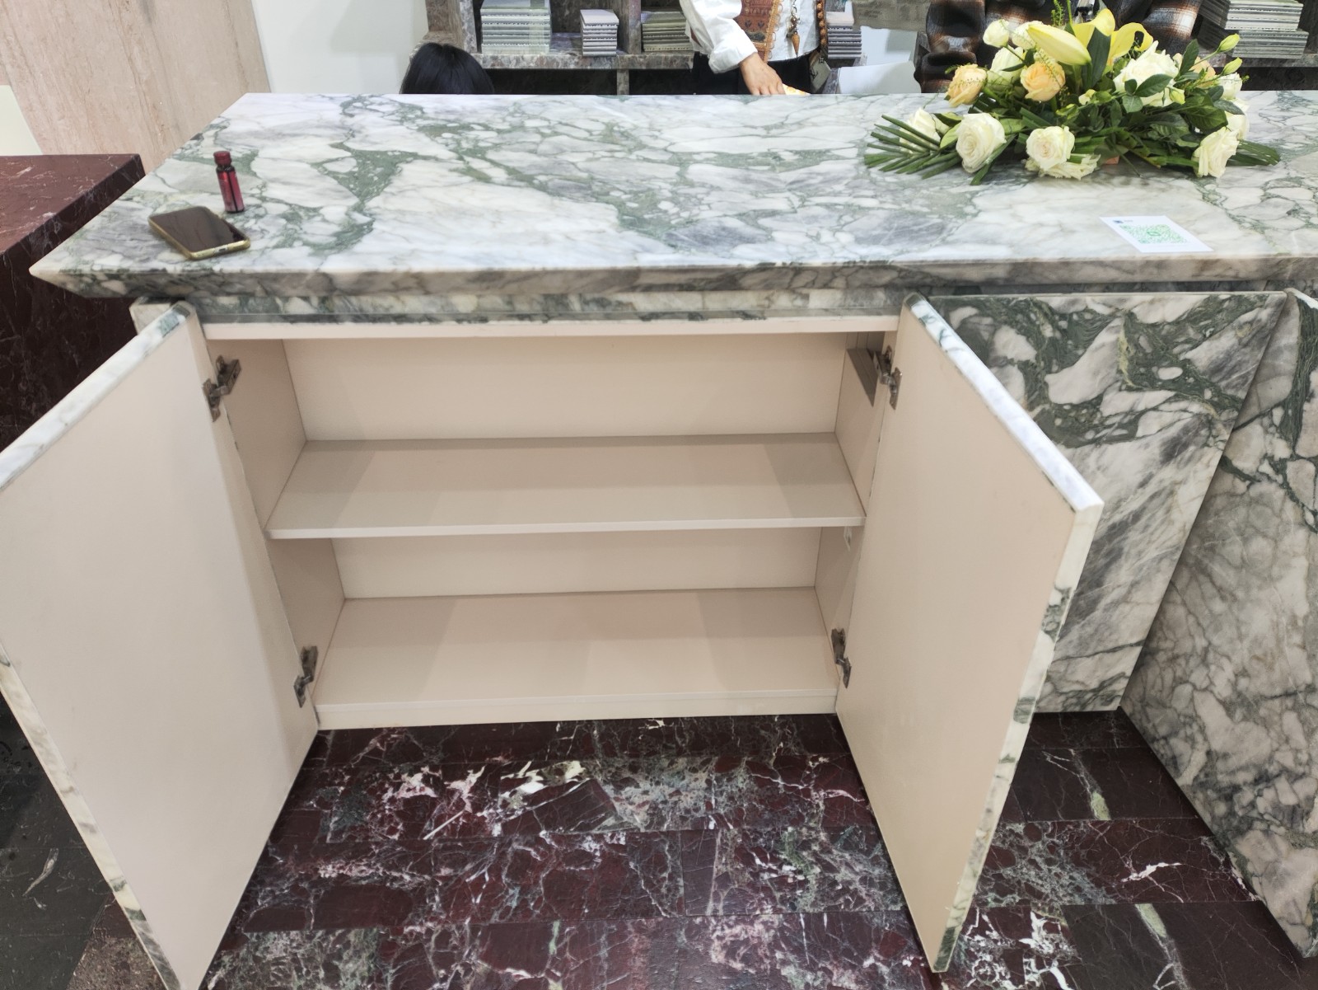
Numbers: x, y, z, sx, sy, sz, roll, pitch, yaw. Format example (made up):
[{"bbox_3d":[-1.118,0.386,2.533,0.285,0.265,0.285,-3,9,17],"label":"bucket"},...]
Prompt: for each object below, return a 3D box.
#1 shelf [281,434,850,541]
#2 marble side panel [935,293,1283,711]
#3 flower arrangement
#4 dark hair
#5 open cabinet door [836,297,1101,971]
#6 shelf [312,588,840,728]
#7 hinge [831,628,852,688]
[{"bbox_3d":[-0.149,-0.021,1.556,0.950,0.020,0.260,-1,35,-2],"label":"shelf"},{"bbox_3d":[0.633,0.063,1.545,0.530,0.842,0.028,-1,34,-3],"label":"marble side panel"},{"bbox_3d":[0.650,-0.643,1.424,0.640,0.250,0.350,-1,35,-2],"label":"flower arrangement"},{"bbox_3d":[-0.455,-0.836,1.994,0.215,0.240,0.230,-1,35,-2],"label":"dark hair"},{"bbox_3d":[0.367,0.207,1.259,0.028,0.802,0.481,-3,35,-5],"label":"open cabinet door"},{"bbox_3d":[-0.150,0.307,1.772,0.950,0.060,0.280,-1,35,-2],"label":"shelf"},{"bbox_3d":[0.320,0.283,1.636,0.030,0.060,0.100,-1,35,-2],"label":"hinge"}]

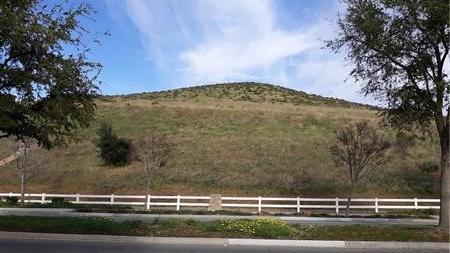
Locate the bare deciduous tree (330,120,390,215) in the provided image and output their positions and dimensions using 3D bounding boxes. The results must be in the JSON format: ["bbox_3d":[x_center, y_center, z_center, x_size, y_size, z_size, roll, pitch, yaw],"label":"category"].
[{"bbox_3d":[8.528,2.532,22.897,3.780,5.920,3.590,0,-10,0],"label":"bare deciduous tree"}]

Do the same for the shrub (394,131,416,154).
[{"bbox_3d":[21.205,1.872,42.738,2.580,2.840,2.460,0,-10,0],"label":"shrub"}]

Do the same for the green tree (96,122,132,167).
[{"bbox_3d":[-11.508,1.851,37.887,3.750,4.610,3.560,0,-10,0],"label":"green tree"}]

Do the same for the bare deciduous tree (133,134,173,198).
[{"bbox_3d":[-4.772,2.957,24.112,2.720,4.910,2.580,0,-10,0],"label":"bare deciduous tree"}]

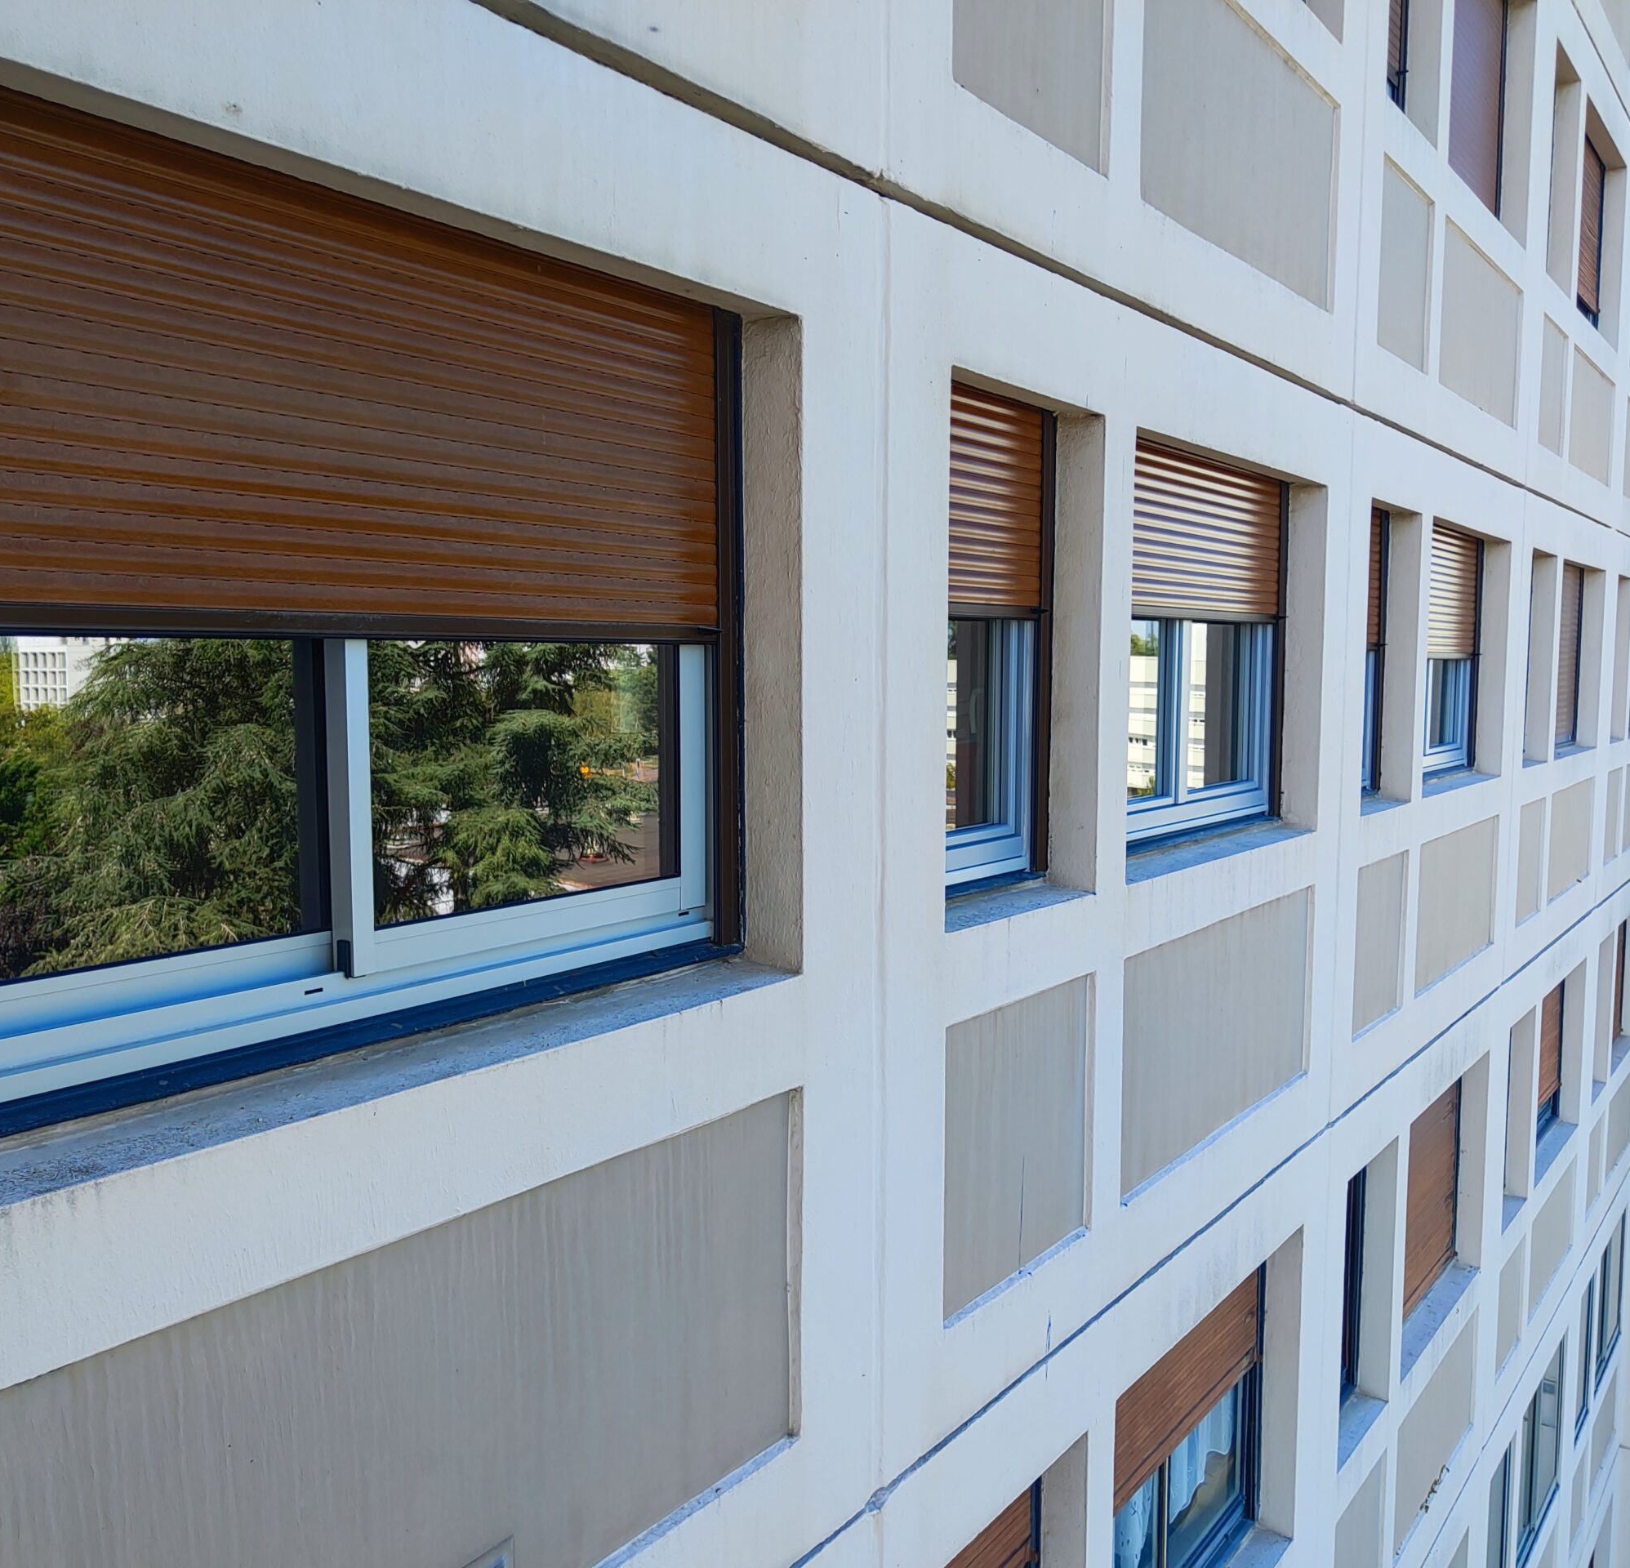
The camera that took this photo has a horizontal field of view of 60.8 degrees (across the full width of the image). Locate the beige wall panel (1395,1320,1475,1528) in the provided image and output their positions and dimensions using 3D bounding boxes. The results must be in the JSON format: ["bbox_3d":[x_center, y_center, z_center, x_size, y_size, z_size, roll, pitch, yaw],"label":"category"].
[{"bbox_3d":[3.139,3.252,7.048,0.050,0.693,1.540,4,6,38],"label":"beige wall panel"}]

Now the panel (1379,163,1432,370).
[{"bbox_3d":[2.358,-2.060,5.581,0.038,0.677,0.705,4,6,38],"label":"panel"}]

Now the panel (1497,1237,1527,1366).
[{"bbox_3d":[4.152,3.139,8.353,0.050,0.693,0.678,4,6,38],"label":"panel"}]

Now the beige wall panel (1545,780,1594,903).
[{"bbox_3d":[5.033,0.359,9.264,0.038,0.677,1.544,4,6,38],"label":"beige wall panel"}]

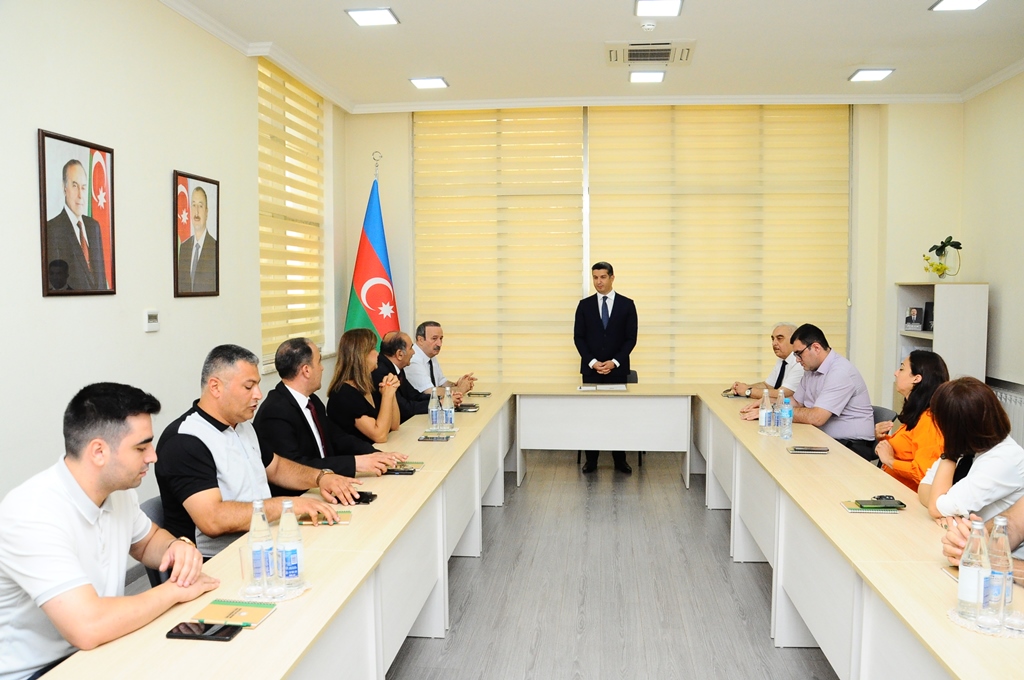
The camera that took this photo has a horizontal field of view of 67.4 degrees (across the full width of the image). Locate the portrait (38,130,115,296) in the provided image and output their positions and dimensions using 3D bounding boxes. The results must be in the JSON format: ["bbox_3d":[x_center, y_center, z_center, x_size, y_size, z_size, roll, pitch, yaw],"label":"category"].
[{"bbox_3d":[-1.988,-0.558,3.517,0.035,0.730,0.530,0,4,6],"label":"portrait"}]

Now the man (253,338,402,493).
[{"bbox_3d":[-0.896,0.678,3.641,0.770,1.340,0.570,1,4,13],"label":"man"}]

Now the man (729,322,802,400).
[{"bbox_3d":[1.964,0.524,5.763,0.700,1.310,0.540,-1,4,-15],"label":"man"}]

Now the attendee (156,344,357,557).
[{"bbox_3d":[-1.008,0.686,2.881,0.840,1.330,0.610,1,4,13],"label":"attendee"}]

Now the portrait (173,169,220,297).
[{"bbox_3d":[-1.938,-0.641,4.765,0.030,0.750,0.540,1,4,6],"label":"portrait"}]

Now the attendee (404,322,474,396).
[{"bbox_3d":[-0.560,0.508,5.868,0.700,1.310,0.540,3,5,31],"label":"attendee"}]

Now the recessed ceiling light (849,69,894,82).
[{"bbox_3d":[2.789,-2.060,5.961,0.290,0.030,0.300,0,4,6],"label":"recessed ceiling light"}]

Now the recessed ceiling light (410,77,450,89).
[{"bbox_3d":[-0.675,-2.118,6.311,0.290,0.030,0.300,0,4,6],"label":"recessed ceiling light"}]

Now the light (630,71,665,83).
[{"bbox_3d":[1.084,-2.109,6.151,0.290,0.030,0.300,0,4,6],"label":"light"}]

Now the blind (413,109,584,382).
[{"bbox_3d":[-0.140,-0.825,7.324,1.621,2.758,0.070,1,4,6],"label":"blind"}]

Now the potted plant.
[{"bbox_3d":[3.675,-0.702,6.545,0.325,0.370,0.280,1,4,6],"label":"potted plant"}]

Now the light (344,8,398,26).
[{"bbox_3d":[-0.900,-2.100,4.994,0.290,0.035,0.290,1,4,6],"label":"light"}]

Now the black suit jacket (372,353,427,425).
[{"bbox_3d":[-0.733,0.432,5.136,0.500,0.700,0.530,0,4,4],"label":"black suit jacket"}]

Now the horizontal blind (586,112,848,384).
[{"bbox_3d":[1.863,-0.721,6.980,2.340,2.760,0.070,0,4,6],"label":"horizontal blind"}]

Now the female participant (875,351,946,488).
[{"bbox_3d":[1.943,0.676,3.809,0.700,1.270,0.480,2,4,19],"label":"female participant"}]

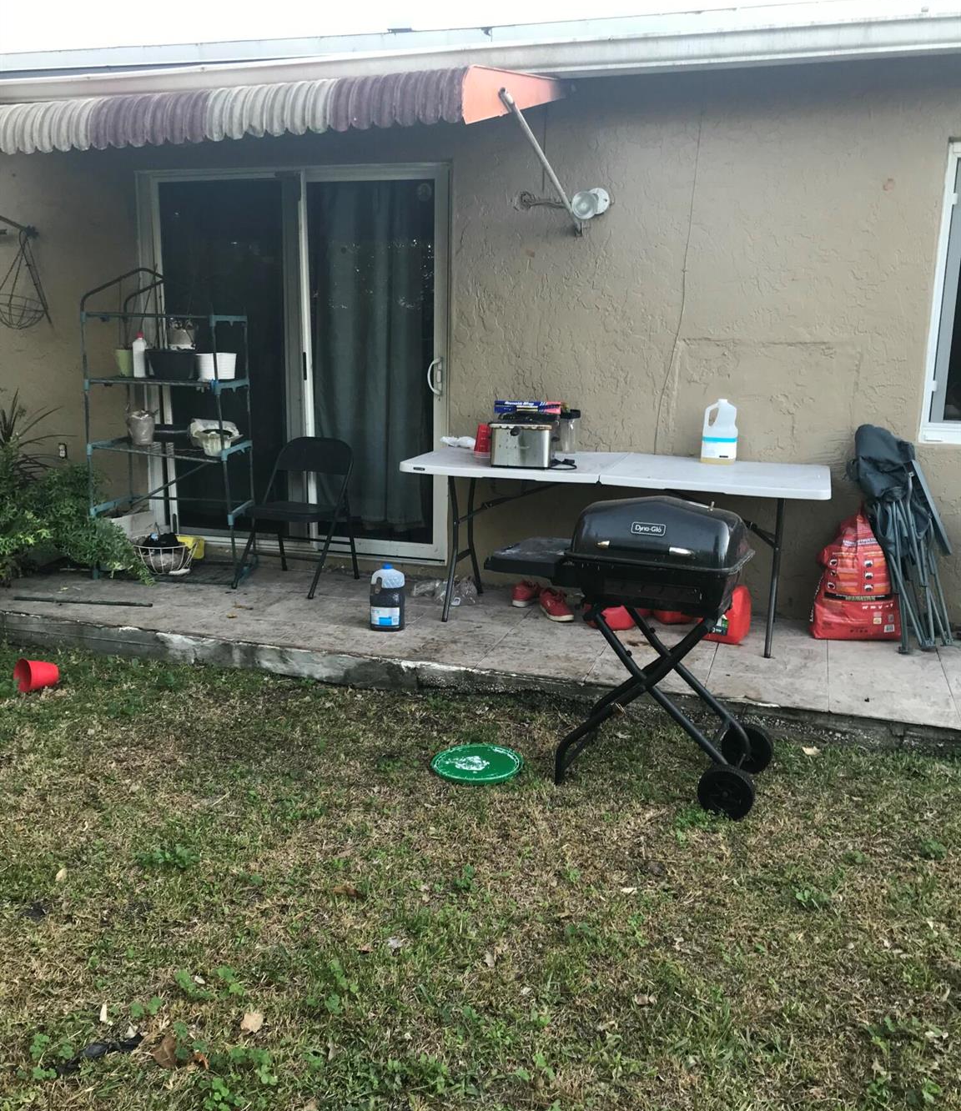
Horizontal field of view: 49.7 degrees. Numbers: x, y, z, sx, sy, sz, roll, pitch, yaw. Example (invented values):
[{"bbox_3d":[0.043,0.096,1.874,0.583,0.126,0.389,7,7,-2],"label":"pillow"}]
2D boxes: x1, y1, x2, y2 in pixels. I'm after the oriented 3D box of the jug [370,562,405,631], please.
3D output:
[{"bbox_3d":[-0.417,0.179,4.654,0.150,0.300,0.140,2,13,6],"label":"jug"}]

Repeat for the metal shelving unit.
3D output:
[{"bbox_3d":[-1.622,-0.685,5.466,0.720,1.580,0.500,2,13,6],"label":"metal shelving unit"}]

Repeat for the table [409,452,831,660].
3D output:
[{"bbox_3d":[0.603,-0.049,4.731,1.830,0.740,0.720,5,14,17],"label":"table"}]

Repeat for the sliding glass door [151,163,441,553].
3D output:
[{"bbox_3d":[-1.003,-1.016,5.602,1.800,2.030,0.100,5,14,17],"label":"sliding glass door"}]

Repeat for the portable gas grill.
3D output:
[{"bbox_3d":[0.496,0.266,3.452,0.950,0.960,0.440,7,14,24],"label":"portable gas grill"}]

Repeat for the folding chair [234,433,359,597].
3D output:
[{"bbox_3d":[-0.946,-0.213,5.319,0.465,0.750,0.480,7,14,23],"label":"folding chair"}]

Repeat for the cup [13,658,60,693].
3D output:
[{"bbox_3d":[-1.788,0.486,4.194,0.140,0.140,0.150,10,5,36],"label":"cup"}]

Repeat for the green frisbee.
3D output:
[{"bbox_3d":[-0.010,0.712,3.532,0.302,0.028,0.302,1,13,0],"label":"green frisbee"}]

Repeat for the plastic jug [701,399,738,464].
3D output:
[{"bbox_3d":[1.094,-0.567,4.728,0.150,0.285,0.145,4,14,14],"label":"plastic jug"}]

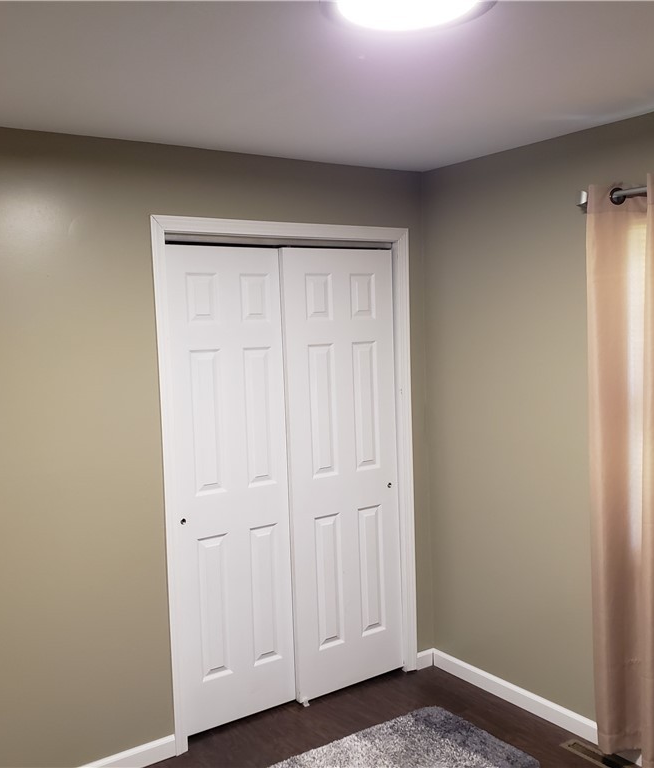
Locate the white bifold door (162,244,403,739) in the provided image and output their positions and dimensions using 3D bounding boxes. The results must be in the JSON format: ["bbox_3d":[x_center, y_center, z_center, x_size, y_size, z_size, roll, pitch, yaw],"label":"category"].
[{"bbox_3d":[-0.153,0.419,3.401,1.157,2.016,0.085,-5,6,-35],"label":"white bifold door"}]

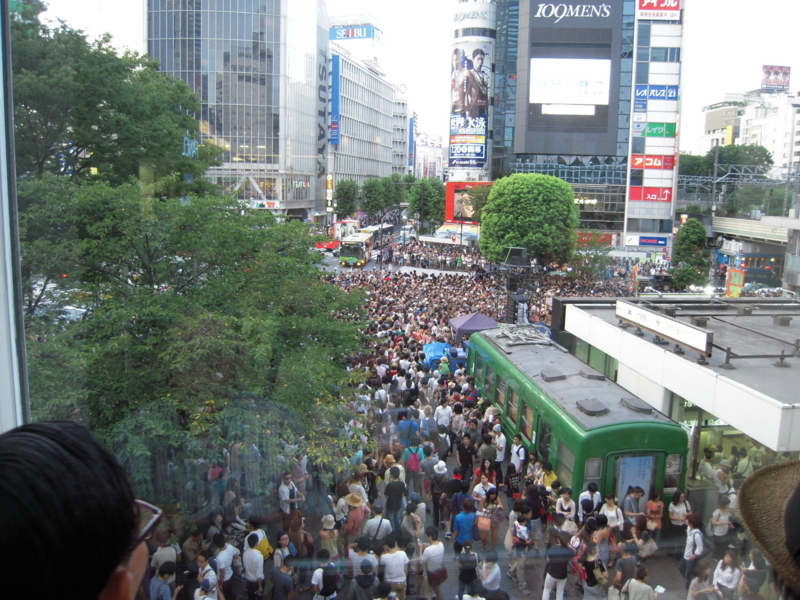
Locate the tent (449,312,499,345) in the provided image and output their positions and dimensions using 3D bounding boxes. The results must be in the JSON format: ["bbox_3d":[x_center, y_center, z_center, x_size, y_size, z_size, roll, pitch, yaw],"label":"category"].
[{"bbox_3d":[3.562,1.891,29.964,2.450,2.600,2.500,0,9,-6],"label":"tent"}]

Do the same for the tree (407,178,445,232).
[{"bbox_3d":[4.468,-15.726,113.939,6.700,10.970,6.500,1,9,0],"label":"tree"}]

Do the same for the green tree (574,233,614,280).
[{"bbox_3d":[15.029,-2.589,50.000,3.000,5.300,3.000,4,10,17],"label":"green tree"}]

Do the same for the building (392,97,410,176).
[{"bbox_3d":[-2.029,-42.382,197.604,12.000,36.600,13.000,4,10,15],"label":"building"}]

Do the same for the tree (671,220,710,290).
[{"bbox_3d":[23.752,-3.532,53.000,3.100,6.400,3.100,5,10,24],"label":"tree"}]

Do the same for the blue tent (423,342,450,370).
[{"bbox_3d":[1.658,2.732,29.106,1.400,1.560,1.500,1,9,0],"label":"blue tent"}]

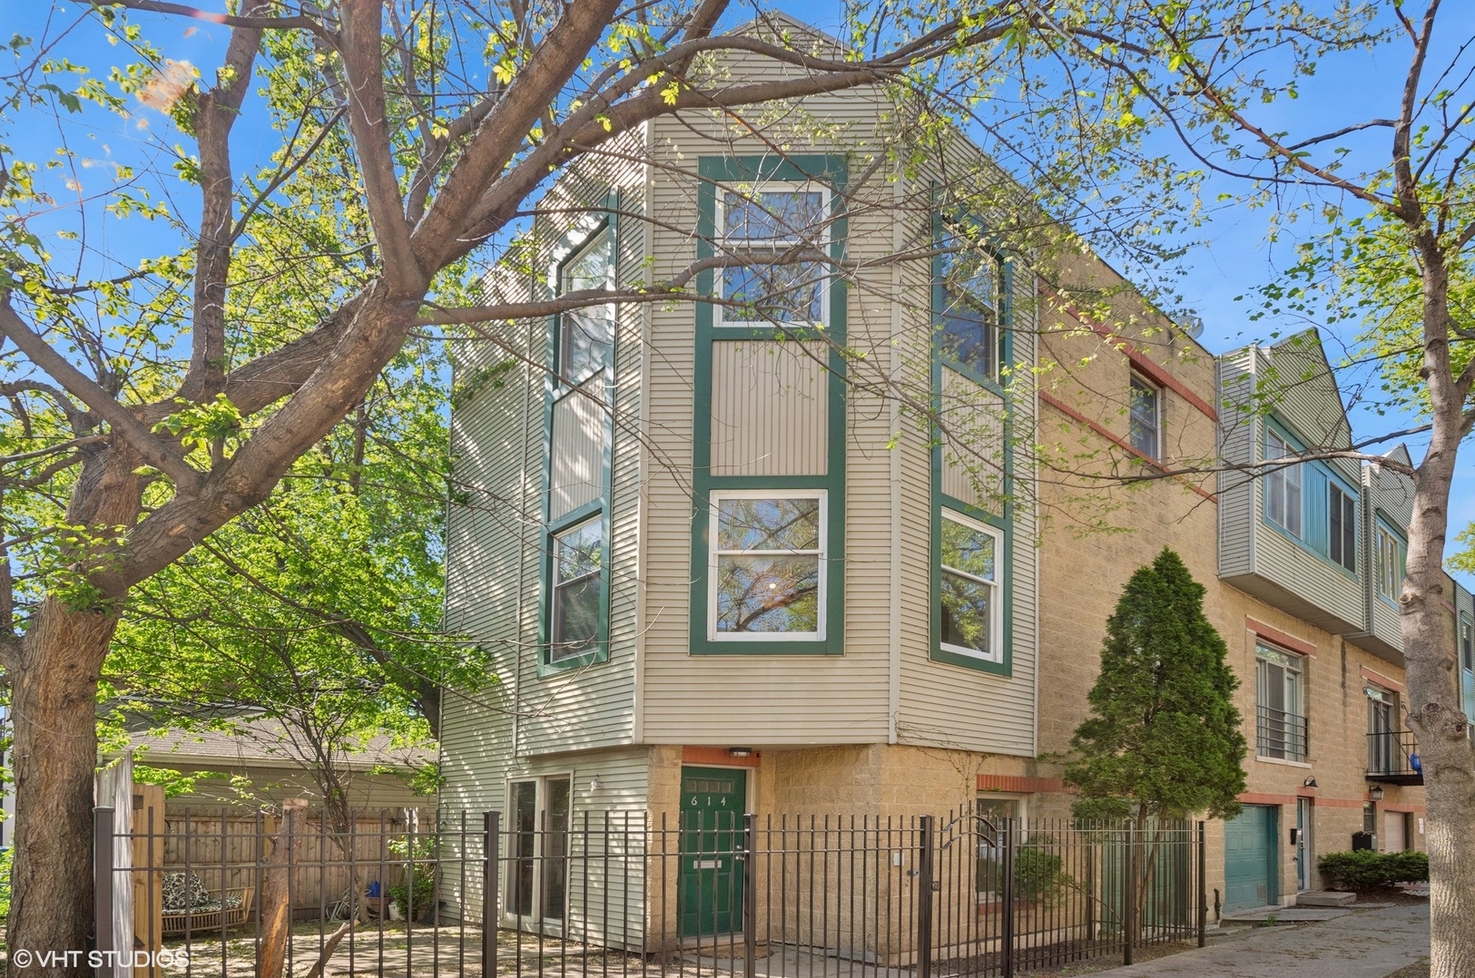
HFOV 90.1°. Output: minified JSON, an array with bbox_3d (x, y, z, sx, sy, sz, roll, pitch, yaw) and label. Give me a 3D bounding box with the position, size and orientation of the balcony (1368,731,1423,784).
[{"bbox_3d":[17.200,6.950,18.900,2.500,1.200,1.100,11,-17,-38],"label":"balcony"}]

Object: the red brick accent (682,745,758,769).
[{"bbox_3d":[-0.190,3.180,8.750,1.080,0.210,0.100,9,-15,-32],"label":"red brick accent"}]

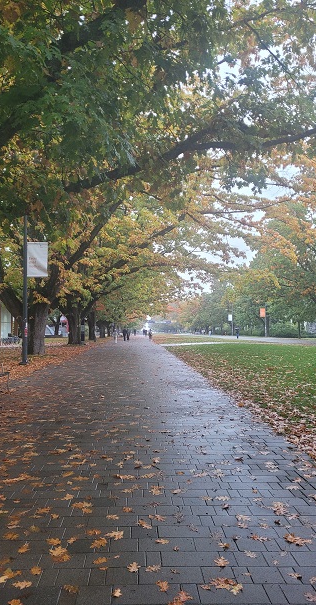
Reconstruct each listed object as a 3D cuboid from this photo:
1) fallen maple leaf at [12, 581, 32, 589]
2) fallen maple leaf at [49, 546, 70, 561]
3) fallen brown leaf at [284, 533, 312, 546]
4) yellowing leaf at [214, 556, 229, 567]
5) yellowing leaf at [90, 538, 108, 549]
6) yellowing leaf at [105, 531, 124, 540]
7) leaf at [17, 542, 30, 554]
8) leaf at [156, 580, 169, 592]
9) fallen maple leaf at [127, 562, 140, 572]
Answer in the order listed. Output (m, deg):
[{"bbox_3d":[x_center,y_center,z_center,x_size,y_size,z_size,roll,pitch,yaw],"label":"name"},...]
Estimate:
[{"bbox_3d":[-0.851,1.755,2.826,0.118,0.025,0.089,0,-3,0],"label":"fallen maple leaf"},{"bbox_3d":[-0.699,1.778,3.214,0.133,0.025,0.218,1,-4,-21],"label":"fallen maple leaf"},{"bbox_3d":[1.012,1.716,3.293,0.215,0.030,0.135,-2,-4,27],"label":"fallen brown leaf"},{"bbox_3d":[0.418,1.704,2.993,0.095,0.020,0.118,0,-3,0],"label":"yellowing leaf"},{"bbox_3d":[-0.433,1.787,3.378,0.118,0.025,0.147,0,-3,0],"label":"yellowing leaf"},{"bbox_3d":[-0.333,1.794,3.496,0.139,0.025,0.133,0,-3,0],"label":"yellowing leaf"},{"bbox_3d":[-0.933,1.714,3.170,0.080,0.020,0.135,0,-3,0],"label":"leaf"},{"bbox_3d":[0.027,1.687,2.706,0.080,0.020,0.108,0,-3,-6],"label":"leaf"},{"bbox_3d":[-0.155,1.699,2.918,0.085,0.020,0.115,0,-3,0],"label":"fallen maple leaf"}]

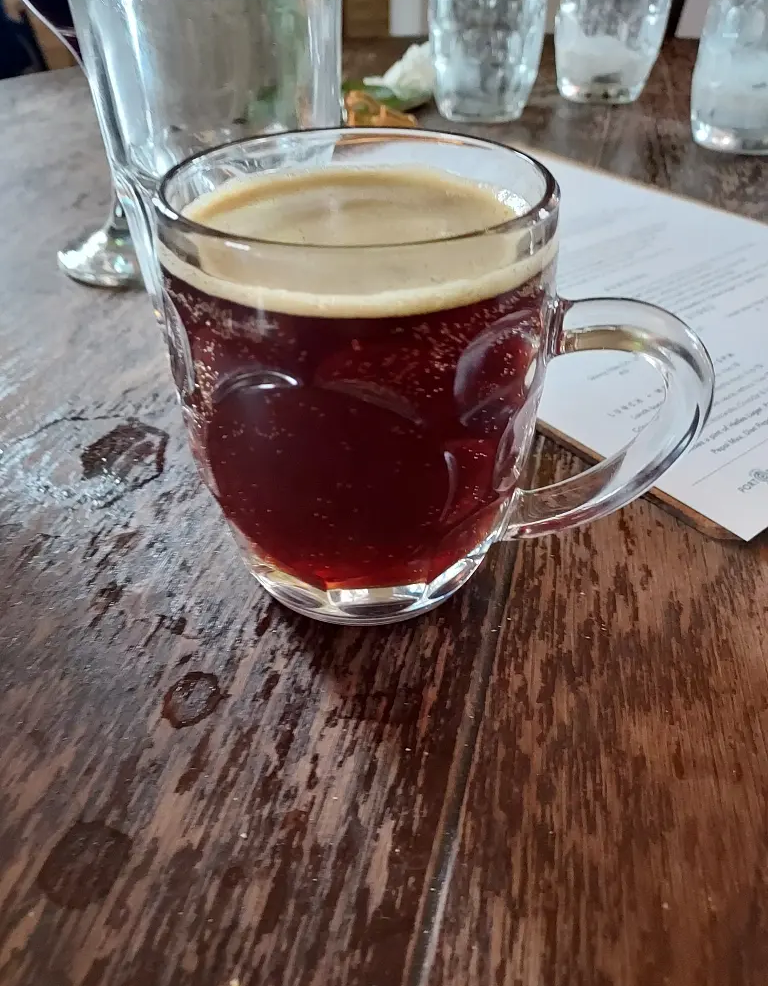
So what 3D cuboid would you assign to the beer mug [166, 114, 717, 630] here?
[{"bbox_3d":[0.012,-0.026,0.201,0.142,0.117,0.103,13,41,15],"label":"beer mug"}]

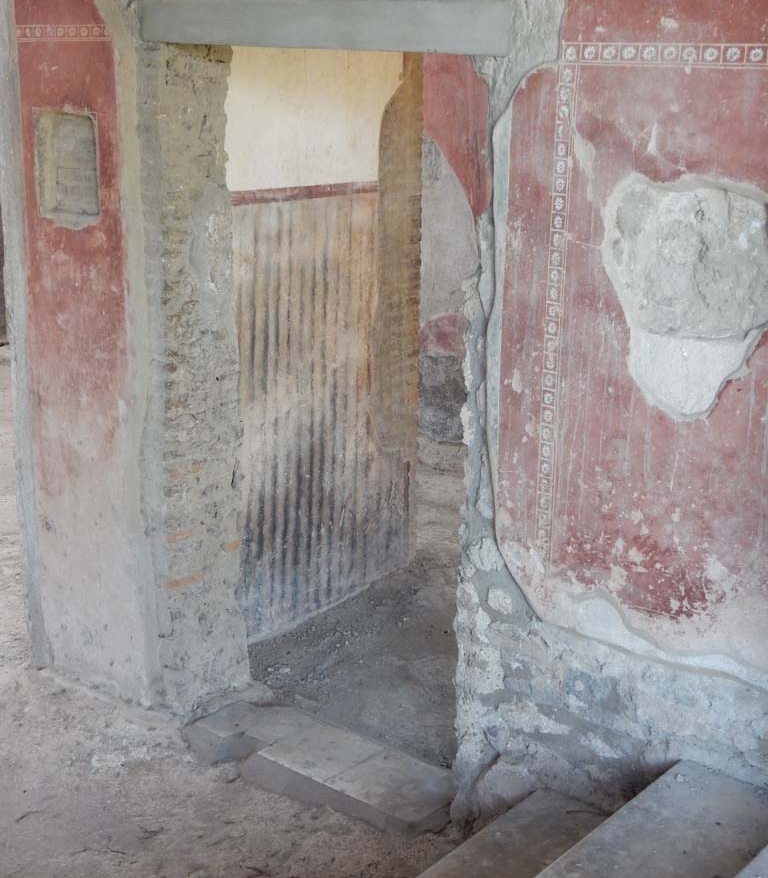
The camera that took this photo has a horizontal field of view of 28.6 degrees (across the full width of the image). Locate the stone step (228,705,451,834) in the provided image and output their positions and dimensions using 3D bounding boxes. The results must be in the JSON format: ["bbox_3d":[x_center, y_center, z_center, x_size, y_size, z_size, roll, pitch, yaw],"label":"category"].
[{"bbox_3d":[-0.102,1.064,4.828,0.765,0.086,0.361,12,19,36],"label":"stone step"}]

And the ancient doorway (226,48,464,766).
[{"bbox_3d":[-0.149,-0.079,4.785,1.264,2.247,0.344,12,19,36],"label":"ancient doorway"}]

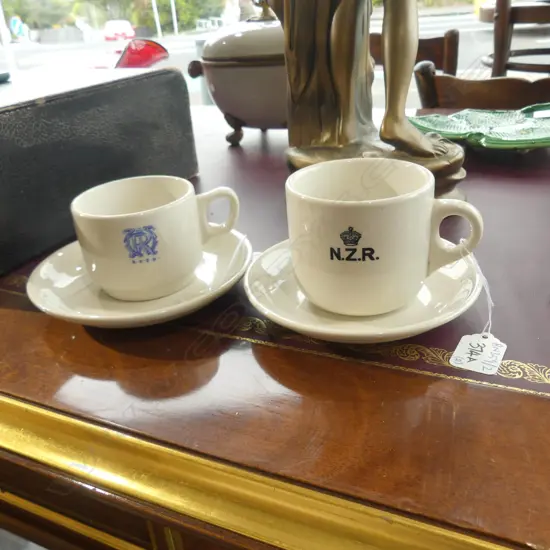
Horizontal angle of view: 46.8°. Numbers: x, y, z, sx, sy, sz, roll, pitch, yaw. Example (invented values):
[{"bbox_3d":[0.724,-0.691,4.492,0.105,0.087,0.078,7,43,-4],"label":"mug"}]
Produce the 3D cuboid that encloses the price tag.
[{"bbox_3d":[0.113,0.041,0.350,0.024,0.002,0.037,9,31,27],"label":"price tag"}]

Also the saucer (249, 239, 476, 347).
[{"bbox_3d":[0.055,0.008,0.404,0.146,0.023,0.146,-5,27,2],"label":"saucer"}]

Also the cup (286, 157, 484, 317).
[{"bbox_3d":[0.066,-0.024,0.385,0.115,0.073,0.084,0,28,11],"label":"cup"}]

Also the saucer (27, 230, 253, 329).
[{"bbox_3d":[-0.091,0.002,0.445,0.153,0.023,0.153,-5,27,2],"label":"saucer"}]

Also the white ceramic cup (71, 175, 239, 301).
[{"bbox_3d":[-0.076,-0.028,0.435,0.110,0.063,0.079,-11,27,-10],"label":"white ceramic cup"}]

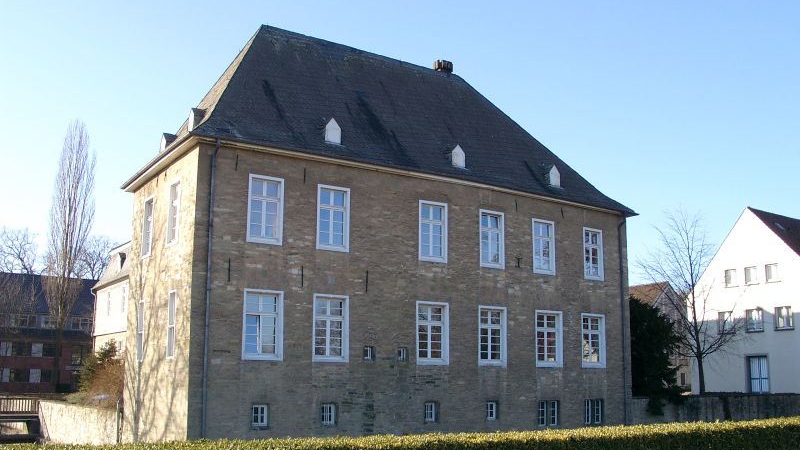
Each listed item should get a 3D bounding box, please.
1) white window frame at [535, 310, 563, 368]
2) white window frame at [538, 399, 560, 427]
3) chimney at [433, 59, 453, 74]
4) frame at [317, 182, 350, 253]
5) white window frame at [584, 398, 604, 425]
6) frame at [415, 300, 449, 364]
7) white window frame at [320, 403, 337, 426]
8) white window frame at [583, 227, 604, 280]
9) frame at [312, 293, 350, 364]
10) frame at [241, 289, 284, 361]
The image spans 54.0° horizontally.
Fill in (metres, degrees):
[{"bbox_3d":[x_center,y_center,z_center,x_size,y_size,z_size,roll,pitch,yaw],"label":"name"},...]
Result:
[{"bbox_3d":[5.649,4.340,29.893,1.420,2.132,0.190,8,-14,-33],"label":"white window frame"},{"bbox_3d":[5.433,6.937,28.952,0.989,0.937,0.120,8,-13,-32],"label":"white window frame"},{"bbox_3d":[2.038,-7.184,35.208,0.660,0.490,0.600,8,-13,-32],"label":"chimney"},{"bbox_3d":[-2.156,-0.192,25.277,1.178,2.116,0.200,8,-13,-32],"label":"frame"},{"bbox_3d":[7.870,7.594,31.928,0.930,0.980,0.170,8,-13,-32],"label":"white window frame"},{"bbox_3d":[1.092,3.717,26.861,1.368,2.124,0.190,8,-14,-33],"label":"frame"},{"bbox_3d":[-2.300,6.129,25.424,0.550,0.670,0.150,8,-13,-32],"label":"white window frame"},{"bbox_3d":[7.852,1.219,32.055,1.131,2.125,0.190,8,-14,-33],"label":"white window frame"},{"bbox_3d":[-2.180,3.243,24.617,1.262,2.087,0.200,8,-13,-32],"label":"frame"},{"bbox_3d":[-4.085,2.996,23.426,1.285,2.085,0.200,8,-13,-32],"label":"frame"}]

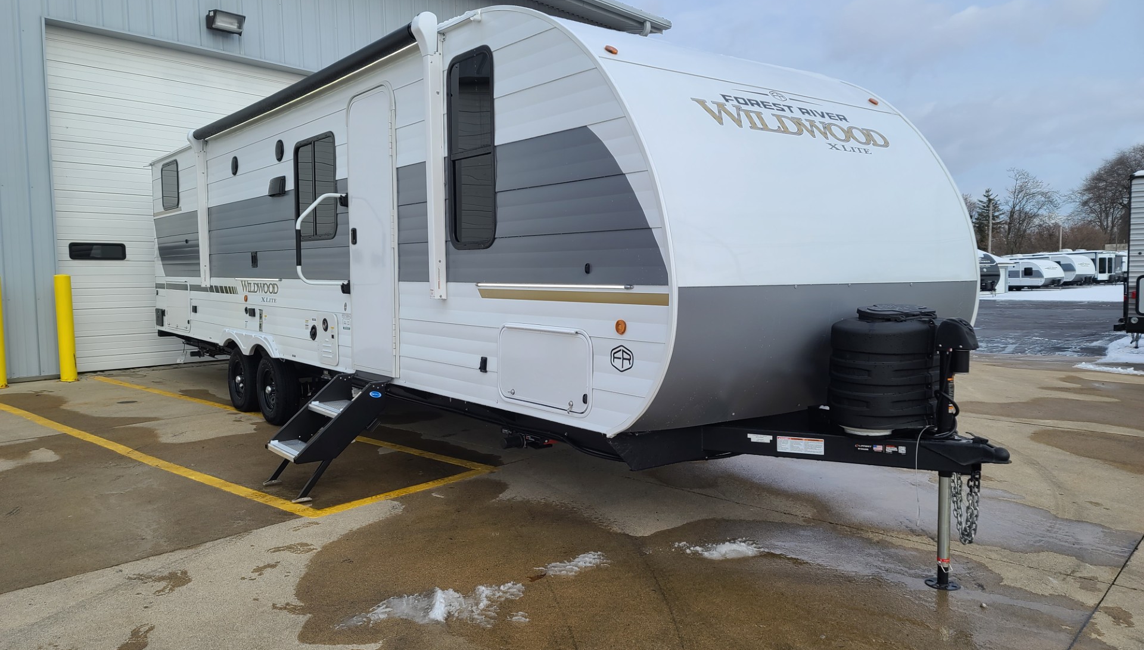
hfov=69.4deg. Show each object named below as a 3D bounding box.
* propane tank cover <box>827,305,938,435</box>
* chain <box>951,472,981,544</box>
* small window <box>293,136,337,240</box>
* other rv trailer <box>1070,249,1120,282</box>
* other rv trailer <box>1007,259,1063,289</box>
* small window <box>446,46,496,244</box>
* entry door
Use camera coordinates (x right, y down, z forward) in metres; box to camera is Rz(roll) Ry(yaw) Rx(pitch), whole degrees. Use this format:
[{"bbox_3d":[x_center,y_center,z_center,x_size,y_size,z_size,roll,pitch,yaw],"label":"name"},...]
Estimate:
[{"bbox_3d":[1.451,0.182,3.867,0.630,0.550,0.370,-3,5,-38],"label":"propane tank cover"},{"bbox_3d":[1.703,0.795,3.594,0.080,0.315,0.110,-3,5,-38],"label":"chain"},{"bbox_3d":[-1.878,-0.992,6.029,0.060,0.754,0.783,-3,5,-38],"label":"small window"},{"bbox_3d":[52.900,-6.240,88.800,2.500,3.500,11.000,-1,4,-17],"label":"other rv trailer"},{"bbox_3d":[40.800,-4.660,74.900,2.440,2.880,8.000,-2,4,-21],"label":"other rv trailer"},{"bbox_3d":[-0.530,-0.909,4.323,0.060,1.033,0.464,-3,5,-38],"label":"small window"},{"bbox_3d":[-1.282,-0.599,5.302,0.070,1.822,0.718,-3,5,-38],"label":"entry door"}]

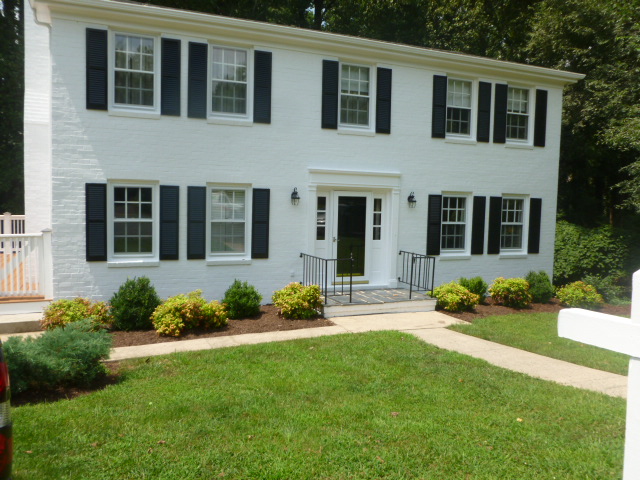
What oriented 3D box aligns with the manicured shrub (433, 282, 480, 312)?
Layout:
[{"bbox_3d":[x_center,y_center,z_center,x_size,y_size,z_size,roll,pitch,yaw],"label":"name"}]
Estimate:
[{"bbox_3d":[2.917,1.191,11.103,0.959,0.583,0.846,0,4,-22],"label":"manicured shrub"}]

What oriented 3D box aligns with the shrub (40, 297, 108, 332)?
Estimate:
[{"bbox_3d":[-4.114,1.214,8.795,1.143,0.525,1.031,0,4,-22],"label":"shrub"}]

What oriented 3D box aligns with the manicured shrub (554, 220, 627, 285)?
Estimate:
[{"bbox_3d":[7.987,0.402,15.400,2.050,1.950,1.850,0,4,-22],"label":"manicured shrub"}]

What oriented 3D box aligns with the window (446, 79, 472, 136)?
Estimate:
[{"bbox_3d":[3.327,-3.123,12.290,0.825,1.377,0.112,0,4,-22],"label":"window"}]

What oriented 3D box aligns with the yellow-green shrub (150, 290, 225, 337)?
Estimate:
[{"bbox_3d":[-2.117,1.118,8.216,1.220,0.606,0.950,0,4,-22],"label":"yellow-green shrub"}]

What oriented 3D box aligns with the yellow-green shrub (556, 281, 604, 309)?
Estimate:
[{"bbox_3d":[5.751,1.184,11.397,1.000,0.567,0.920,0,4,-22],"label":"yellow-green shrub"}]

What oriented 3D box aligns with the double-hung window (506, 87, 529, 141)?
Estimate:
[{"bbox_3d":[4.935,-3.143,12.878,0.780,1.340,0.100,0,4,-22],"label":"double-hung window"}]

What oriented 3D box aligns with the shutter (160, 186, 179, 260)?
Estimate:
[{"bbox_3d":[-2.862,-0.319,9.871,0.357,1.410,0.040,0,4,-22],"label":"shutter"}]

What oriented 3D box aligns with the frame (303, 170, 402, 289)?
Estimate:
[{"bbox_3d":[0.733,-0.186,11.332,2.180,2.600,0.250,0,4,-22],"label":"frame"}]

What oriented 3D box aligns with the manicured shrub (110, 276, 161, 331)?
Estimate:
[{"bbox_3d":[-3.183,1.035,8.937,0.808,0.827,0.790,0,4,-22],"label":"manicured shrub"}]

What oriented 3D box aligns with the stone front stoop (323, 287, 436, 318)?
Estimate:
[{"bbox_3d":[0.982,1.313,10.863,2.511,0.244,1.434,0,4,-22],"label":"stone front stoop"}]

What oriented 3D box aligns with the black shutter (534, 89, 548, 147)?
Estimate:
[{"bbox_3d":[5.550,-3.074,13.055,0.356,1.410,0.045,0,4,-22],"label":"black shutter"}]

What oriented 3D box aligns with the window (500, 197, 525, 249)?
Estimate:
[{"bbox_3d":[4.903,-0.409,13.143,0.825,1.377,0.112,0,4,-22],"label":"window"}]

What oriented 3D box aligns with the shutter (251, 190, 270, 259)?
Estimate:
[{"bbox_3d":[-1.210,-0.335,10.525,0.356,1.404,0.045,0,4,-22],"label":"shutter"}]

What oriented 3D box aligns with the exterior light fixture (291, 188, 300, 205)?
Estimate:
[{"bbox_3d":[-0.519,-0.902,10.671,0.165,0.348,0.207,0,4,-22],"label":"exterior light fixture"}]

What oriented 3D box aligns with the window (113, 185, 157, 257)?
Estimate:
[{"bbox_3d":[-3.499,-0.362,9.775,0.825,1.396,0.112,0,4,-22],"label":"window"}]

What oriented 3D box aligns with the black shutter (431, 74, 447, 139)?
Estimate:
[{"bbox_3d":[2.759,-3.066,11.987,0.356,1.414,0.040,0,4,-22],"label":"black shutter"}]

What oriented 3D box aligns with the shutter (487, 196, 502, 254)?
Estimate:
[{"bbox_3d":[4.313,-0.344,12.785,0.355,1.413,0.040,0,4,-22],"label":"shutter"}]

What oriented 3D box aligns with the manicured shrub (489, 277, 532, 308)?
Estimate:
[{"bbox_3d":[4.339,1.157,11.826,0.940,0.667,0.846,0,4,-22],"label":"manicured shrub"}]

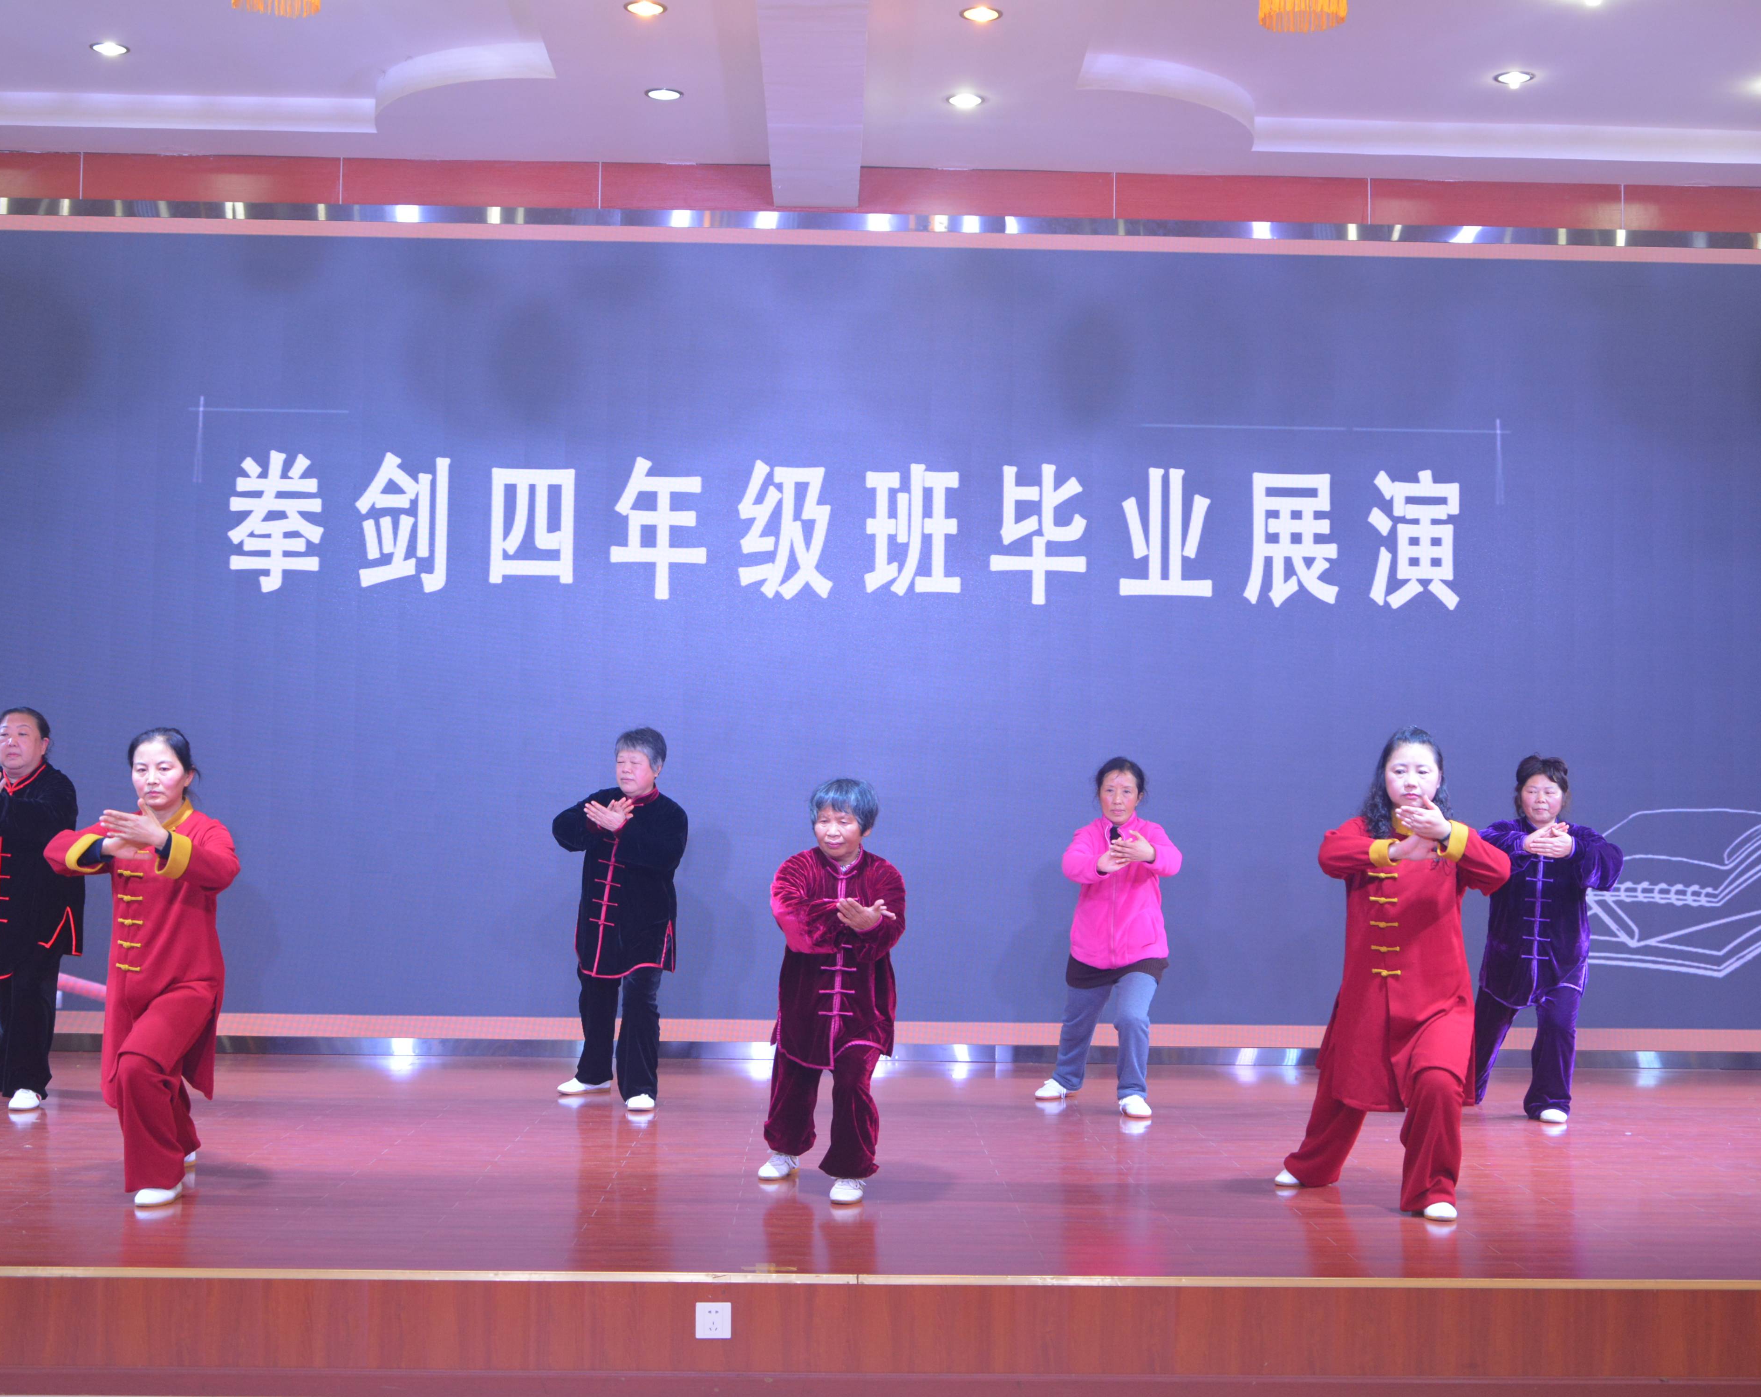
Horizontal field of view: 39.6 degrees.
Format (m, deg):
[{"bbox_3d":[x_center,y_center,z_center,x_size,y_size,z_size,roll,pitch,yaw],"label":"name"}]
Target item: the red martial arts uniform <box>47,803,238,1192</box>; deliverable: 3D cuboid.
[{"bbox_3d":[-2.190,0.890,7.470,0.600,1.160,0.850,0,-3,17],"label":"red martial arts uniform"}]

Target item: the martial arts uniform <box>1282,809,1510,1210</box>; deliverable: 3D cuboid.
[{"bbox_3d":[1.531,0.939,7.365,0.774,1.151,0.669,-1,-4,22],"label":"martial arts uniform"}]

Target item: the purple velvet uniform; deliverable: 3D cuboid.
[{"bbox_3d":[2.641,1.076,9.782,0.673,1.187,0.597,0,-3,16],"label":"purple velvet uniform"}]

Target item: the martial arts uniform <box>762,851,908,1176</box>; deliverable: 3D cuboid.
[{"bbox_3d":[-0.136,0.984,7.546,0.490,1.041,0.687,0,-3,6],"label":"martial arts uniform"}]

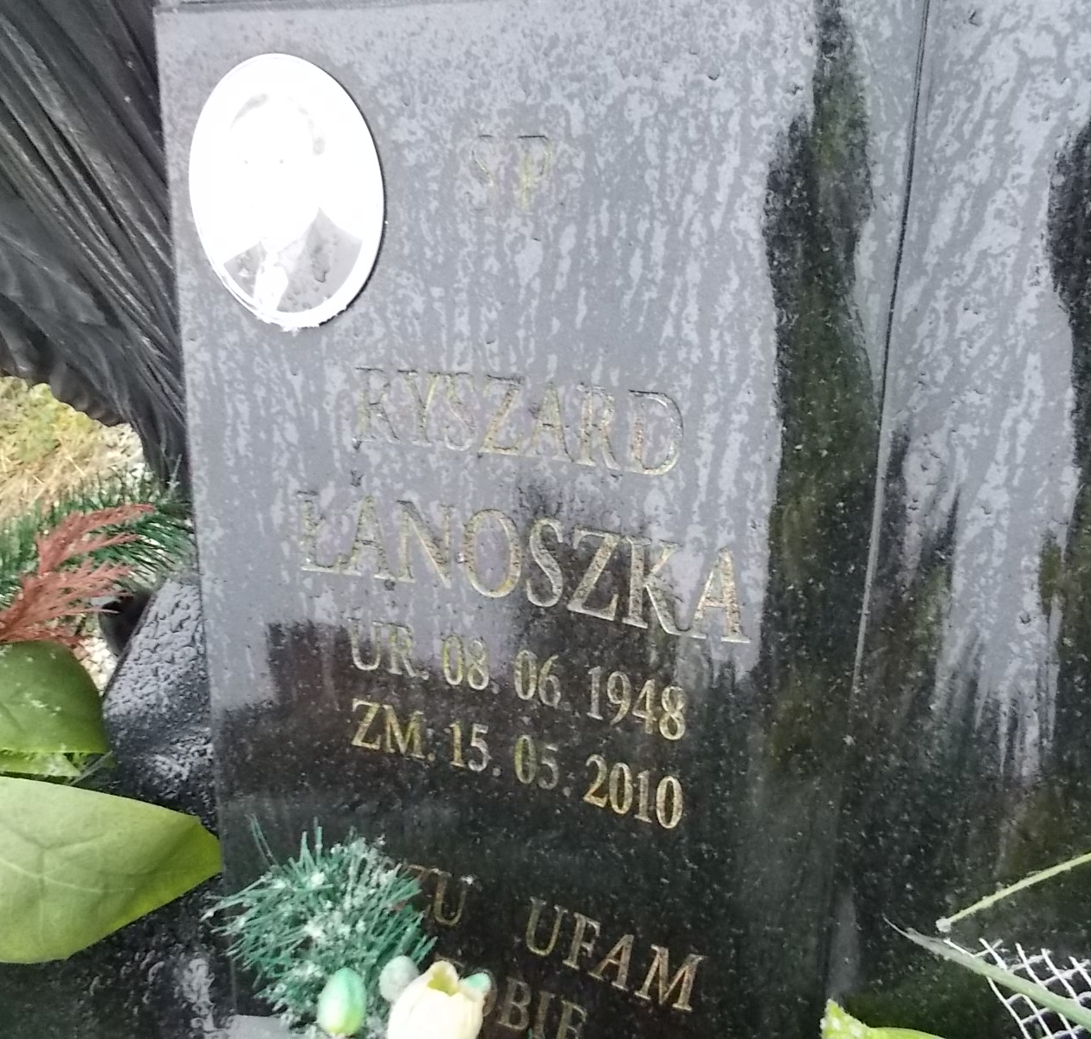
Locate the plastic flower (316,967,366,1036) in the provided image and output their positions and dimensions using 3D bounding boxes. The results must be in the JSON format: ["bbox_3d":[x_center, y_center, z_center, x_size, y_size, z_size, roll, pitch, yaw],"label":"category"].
[{"bbox_3d":[-0.106,0.250,0.540,0.026,0.036,0.026,1,21,0],"label":"plastic flower"}]

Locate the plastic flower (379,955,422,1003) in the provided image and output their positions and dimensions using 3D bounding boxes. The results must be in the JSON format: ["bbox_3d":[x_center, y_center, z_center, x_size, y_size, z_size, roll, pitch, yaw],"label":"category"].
[{"bbox_3d":[-0.077,0.248,0.560,0.024,0.030,0.024,1,21,0],"label":"plastic flower"}]

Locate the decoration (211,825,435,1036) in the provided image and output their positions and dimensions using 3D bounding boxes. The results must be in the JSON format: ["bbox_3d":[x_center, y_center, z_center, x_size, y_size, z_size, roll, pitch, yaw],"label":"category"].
[{"bbox_3d":[-0.120,0.230,0.570,0.120,0.130,0.115,7,21,15],"label":"decoration"}]

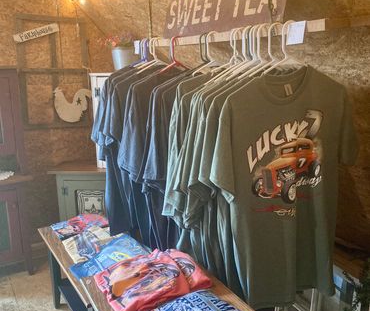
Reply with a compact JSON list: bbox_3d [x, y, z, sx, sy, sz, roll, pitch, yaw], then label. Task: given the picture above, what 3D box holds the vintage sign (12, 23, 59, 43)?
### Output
[{"bbox_3d":[-1.007,-0.828,2.704,0.303,0.053,0.015,-25,22,-23],"label":"vintage sign"}]

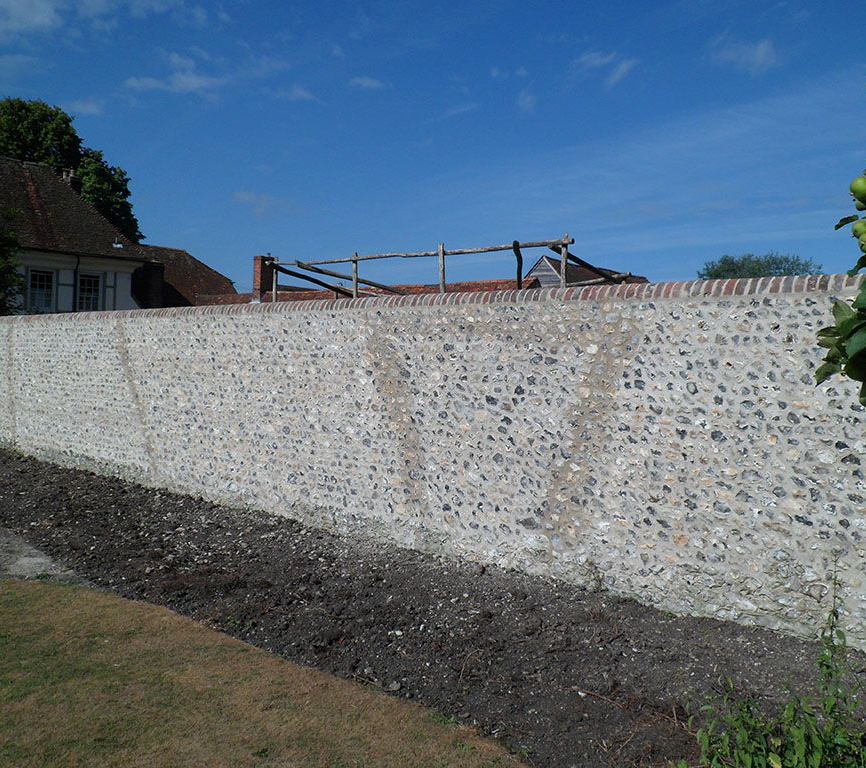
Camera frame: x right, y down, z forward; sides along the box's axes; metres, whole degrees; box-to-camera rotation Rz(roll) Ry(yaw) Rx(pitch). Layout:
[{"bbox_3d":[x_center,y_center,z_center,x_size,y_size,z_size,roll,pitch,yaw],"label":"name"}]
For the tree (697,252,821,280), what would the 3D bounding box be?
[{"bbox_3d":[19.700,-4.200,48.200,8.000,7.200,7.600,0,3,0],"label":"tree"}]

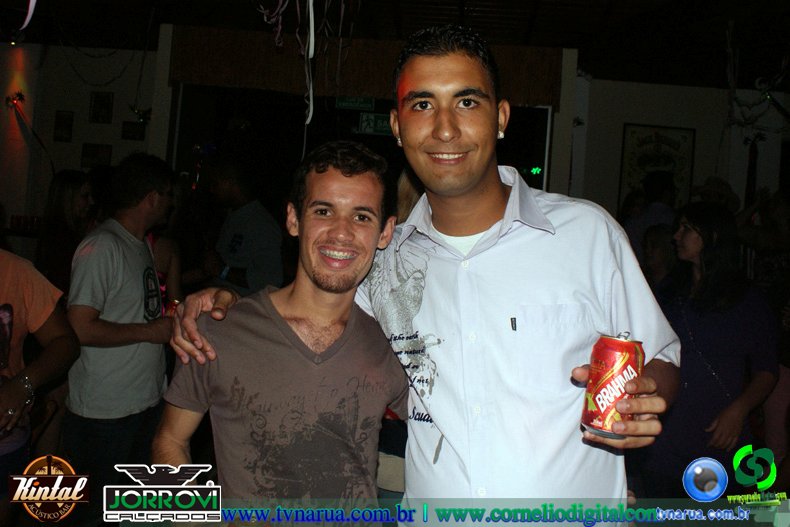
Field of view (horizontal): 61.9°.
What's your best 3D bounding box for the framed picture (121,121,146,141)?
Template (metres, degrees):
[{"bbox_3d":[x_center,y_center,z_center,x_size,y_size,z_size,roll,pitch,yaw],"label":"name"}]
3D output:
[{"bbox_3d":[-1.884,-0.955,4.750,0.166,0.130,0.025,4,-2,4],"label":"framed picture"}]

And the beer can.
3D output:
[{"bbox_3d":[0.286,0.159,0.858,0.066,0.122,0.066,10,-2,11],"label":"beer can"}]

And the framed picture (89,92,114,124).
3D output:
[{"bbox_3d":[-2.117,-1.122,4.750,0.161,0.222,0.025,4,-2,4],"label":"framed picture"}]

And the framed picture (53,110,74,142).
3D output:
[{"bbox_3d":[-2.386,-0.988,4.750,0.130,0.219,0.025,4,-2,4],"label":"framed picture"}]

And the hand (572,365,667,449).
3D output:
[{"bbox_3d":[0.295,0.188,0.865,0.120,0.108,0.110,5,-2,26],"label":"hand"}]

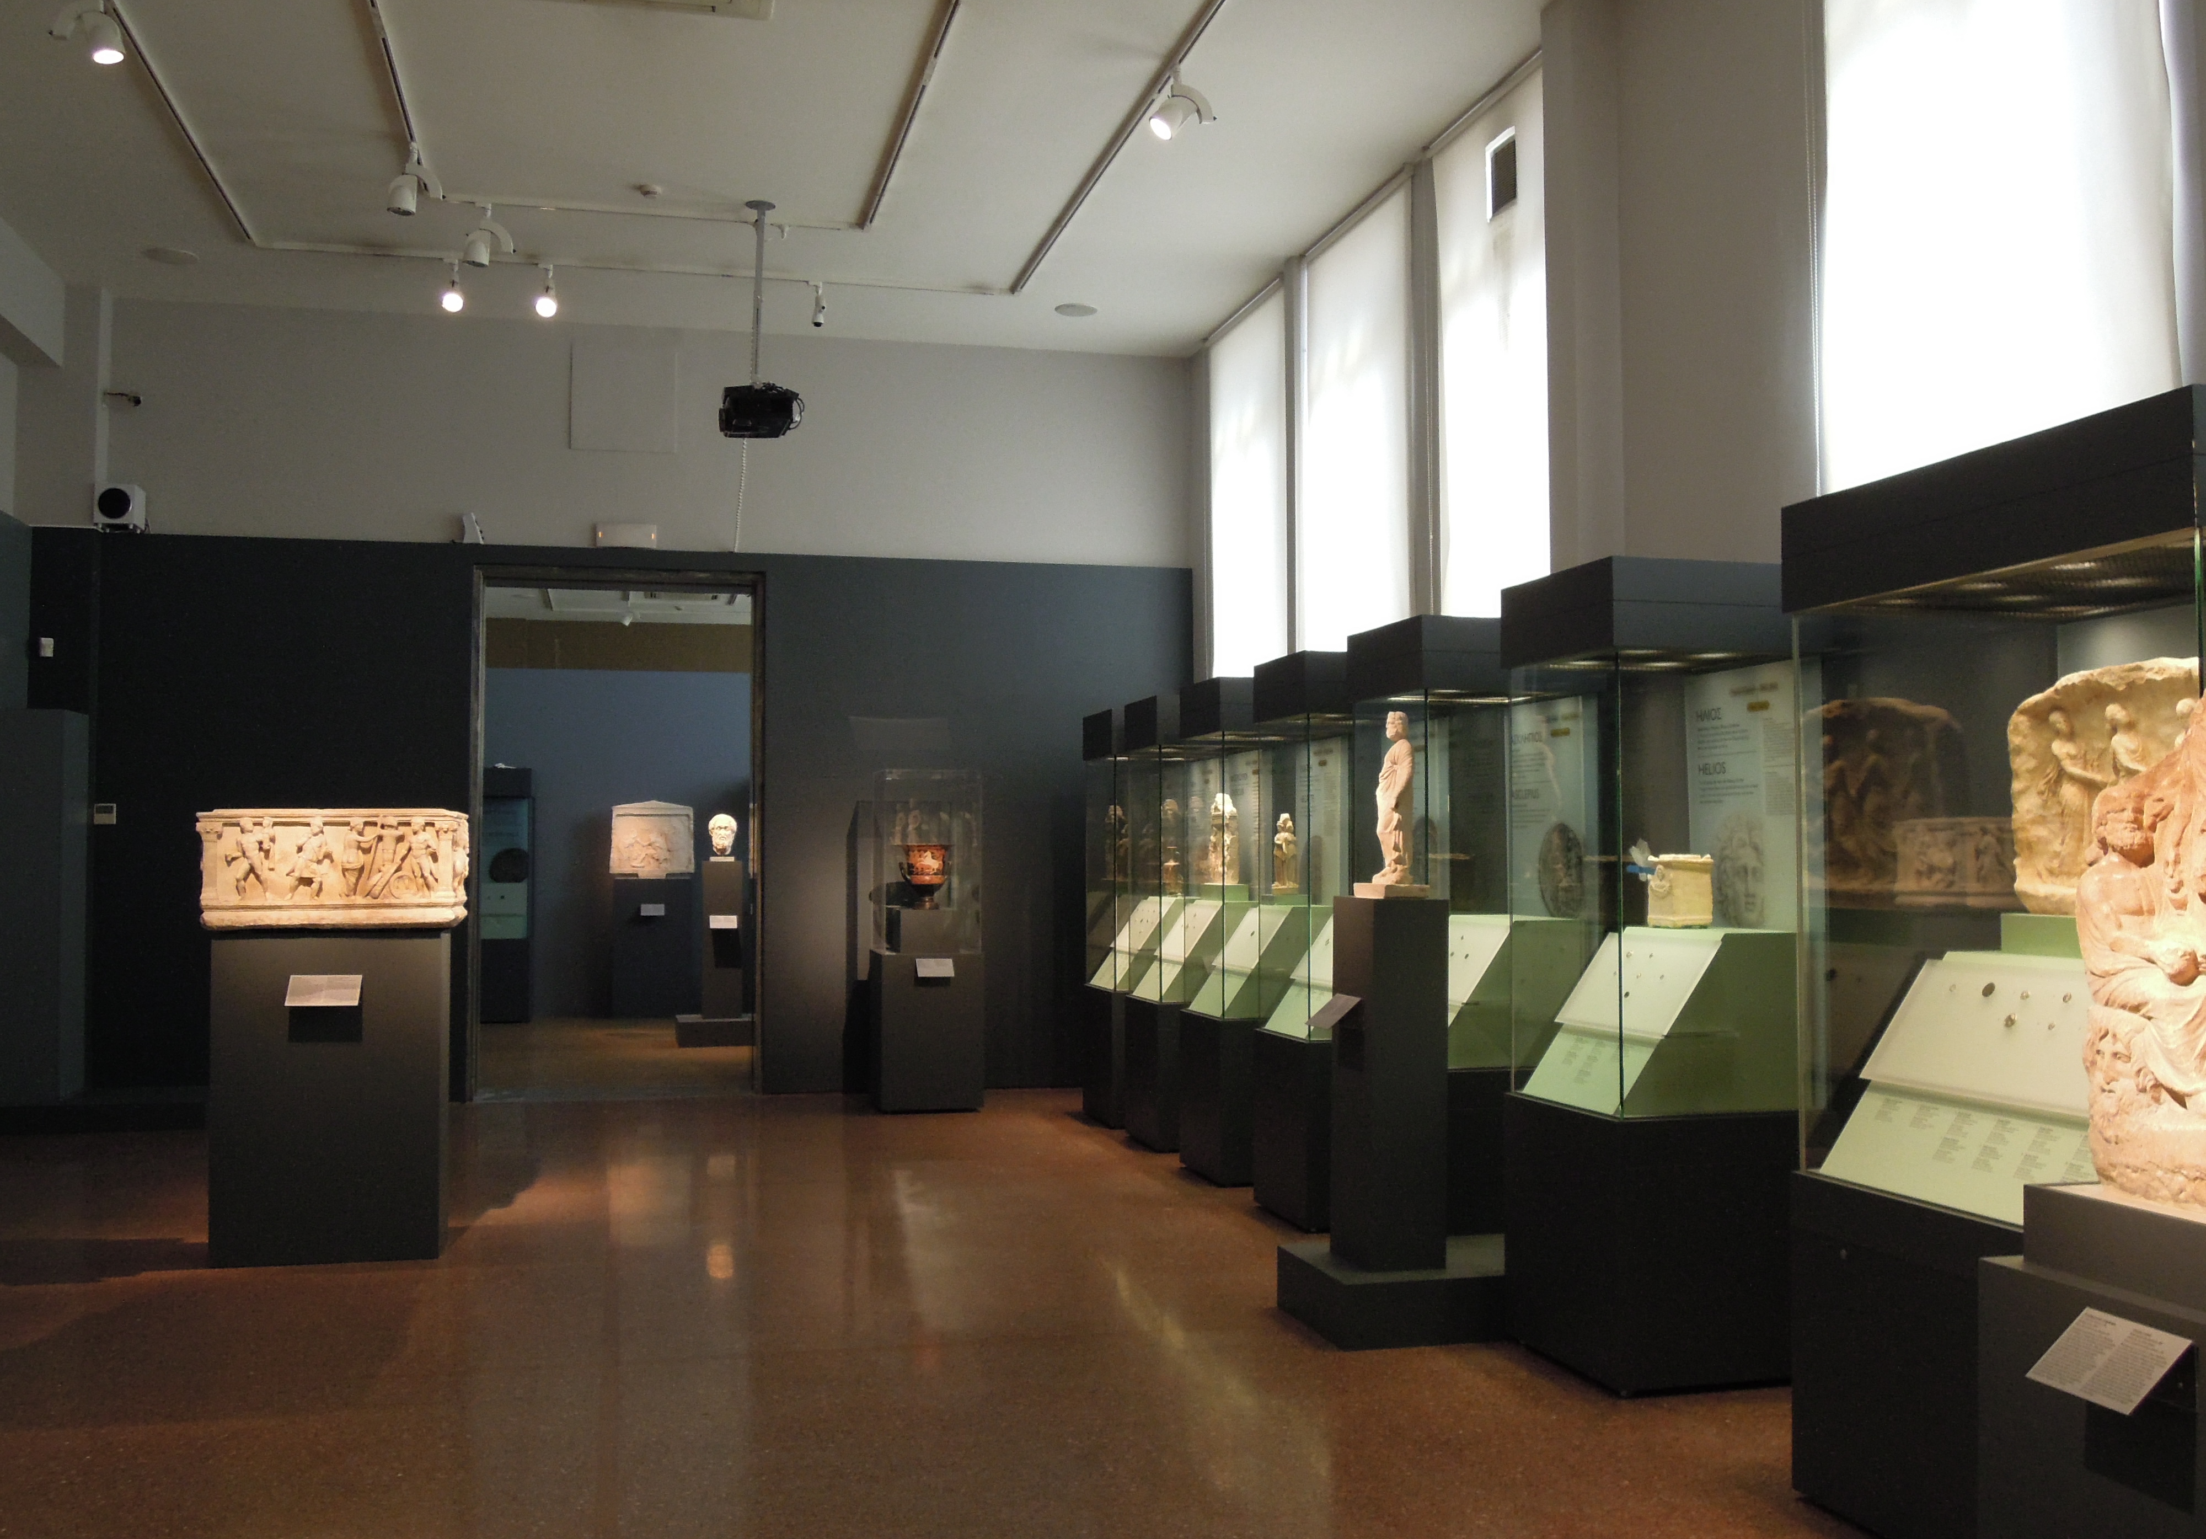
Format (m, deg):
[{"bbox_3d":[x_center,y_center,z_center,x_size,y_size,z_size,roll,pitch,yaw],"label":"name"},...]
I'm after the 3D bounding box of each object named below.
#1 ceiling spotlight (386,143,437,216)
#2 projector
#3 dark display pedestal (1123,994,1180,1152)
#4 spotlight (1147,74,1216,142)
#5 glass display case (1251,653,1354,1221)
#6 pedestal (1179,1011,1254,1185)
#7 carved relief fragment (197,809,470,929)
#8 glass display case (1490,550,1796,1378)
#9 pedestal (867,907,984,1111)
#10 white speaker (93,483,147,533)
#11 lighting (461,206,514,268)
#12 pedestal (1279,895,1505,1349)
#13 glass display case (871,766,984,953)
[{"bbox_3d":[-3.173,-2.710,9.082,0.240,0.290,0.140,-1,-3,12],"label":"ceiling spotlight"},{"bbox_3d":[-1.736,-1.814,9.973,0.380,0.200,0.360,0,-3,-14],"label":"projector"},{"bbox_3d":[0.533,1.561,10.276,0.667,0.742,0.667,0,-3,-14],"label":"dark display pedestal"},{"bbox_3d":[0.326,-2.757,8.221,0.270,0.270,0.140,1,-3,-17],"label":"spotlight"},{"bbox_3d":[1.118,0.725,8.660,0.710,2.400,0.700,1,-2,-14],"label":"glass display case"},{"bbox_3d":[0.834,1.585,9.774,0.710,0.770,0.710,1,-2,-14],"label":"pedestal"},{"bbox_3d":[-2.883,0.376,7.462,0.884,0.438,0.587,0,-3,-14],"label":"carved relief fragment"},{"bbox_3d":[1.653,0.576,5.808,0.667,2.284,0.674,0,-3,-14],"label":"glass display case"},{"bbox_3d":[-1.098,1.500,12.198,0.606,1.130,0.600,1,-2,-14],"label":"pedestal"},{"bbox_3d":[-5.730,-1.511,11.527,0.214,0.262,0.280,1,-2,-14],"label":"white speaker"},{"bbox_3d":[-3.113,-2.690,10.003,0.254,0.305,0.150,1,-2,-14],"label":"lighting"},{"bbox_3d":[1.086,1.079,6.310,0.913,1.330,0.609,0,-3,-14],"label":"pedestal"},{"bbox_3d":[-1.103,0.581,12.233,0.586,1.102,0.580,1,-2,-14],"label":"glass display case"}]

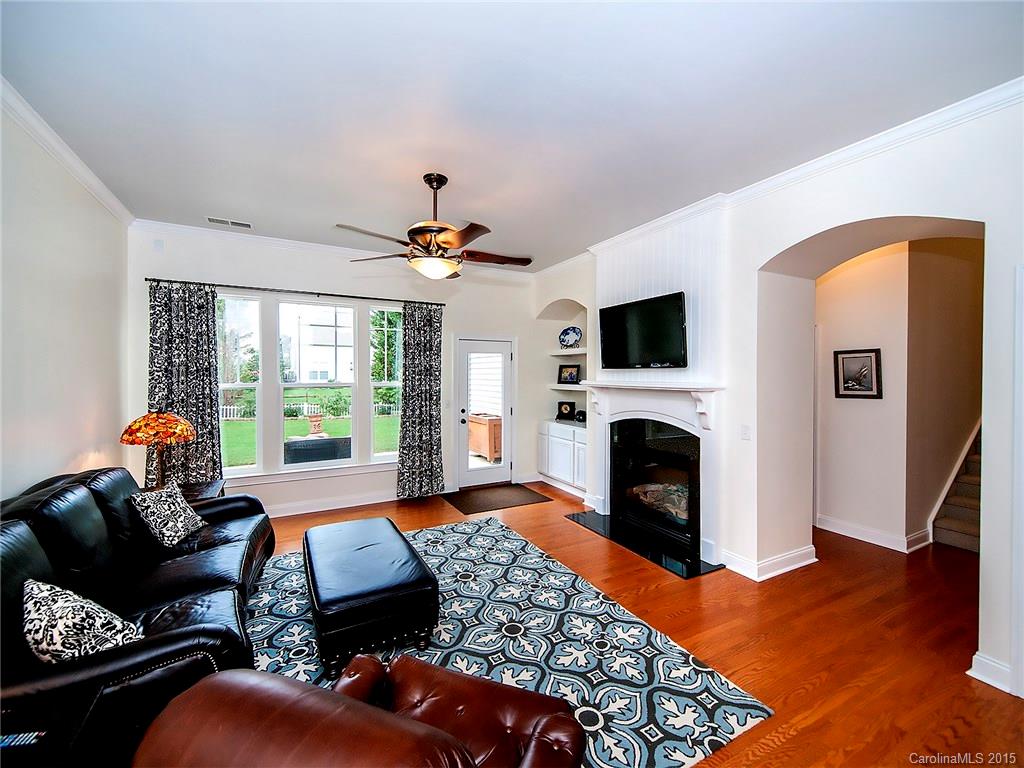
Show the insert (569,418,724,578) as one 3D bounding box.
[{"bbox_3d":[1.195,0.927,4.024,0.507,1.140,1.610,-1,2,-29],"label":"insert"}]

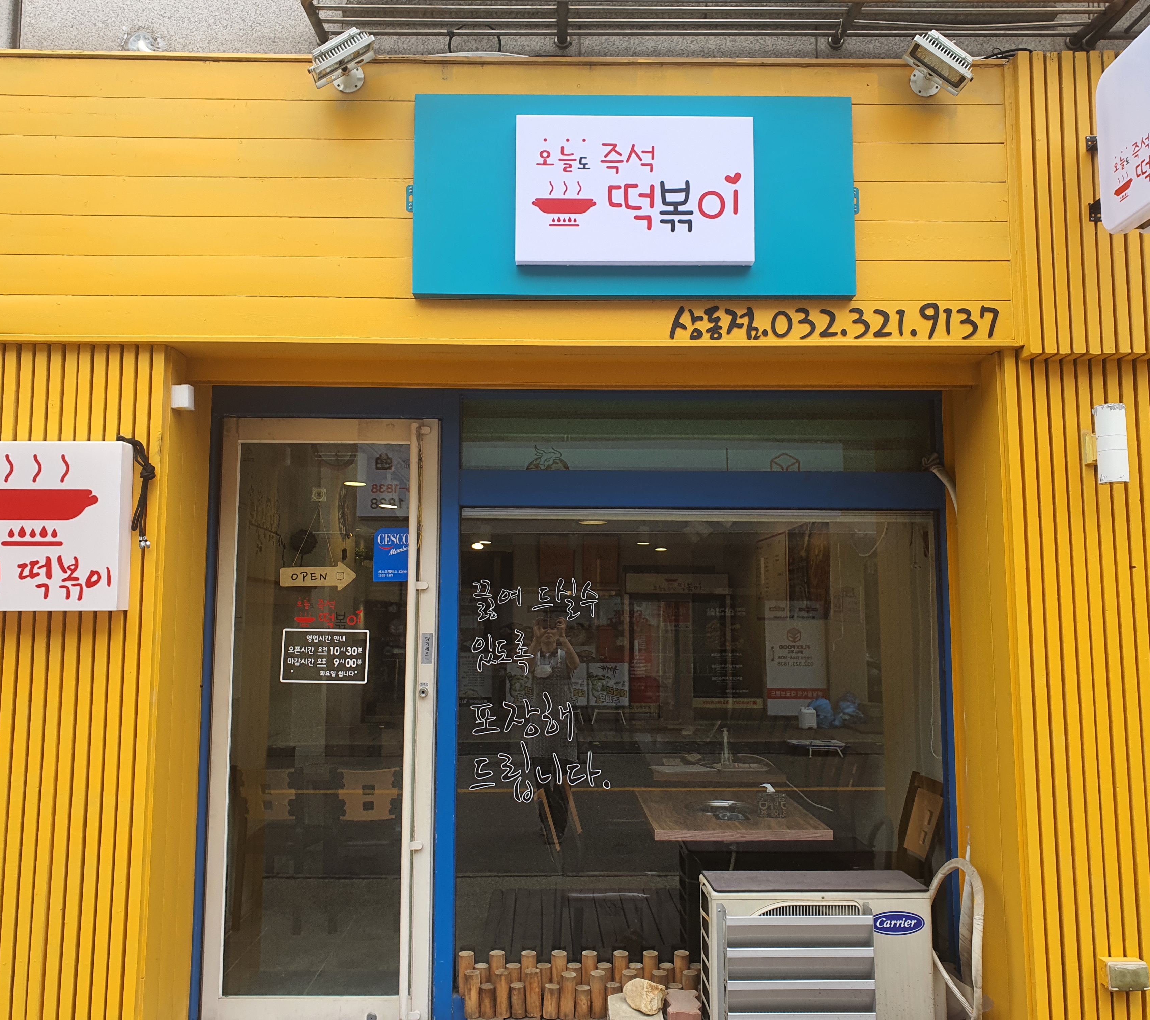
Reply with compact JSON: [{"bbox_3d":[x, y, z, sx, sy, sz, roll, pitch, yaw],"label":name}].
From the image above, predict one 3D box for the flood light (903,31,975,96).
[{"bbox_3d":[1.124,-1.374,3.171,0.213,0.089,0.174,37,-8,3],"label":"flood light"}]

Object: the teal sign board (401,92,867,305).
[{"bbox_3d":[0.186,-0.977,3.168,1.361,0.640,0.084,0,-6,-1],"label":"teal sign board"}]

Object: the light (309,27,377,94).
[{"bbox_3d":[-0.709,-1.371,3.138,0.213,0.089,0.174,-30,-5,-4],"label":"light"}]

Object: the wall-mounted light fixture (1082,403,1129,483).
[{"bbox_3d":[1.638,-0.199,3.147,0.096,0.233,0.149,0,-6,-1],"label":"wall-mounted light fixture"}]

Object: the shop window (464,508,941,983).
[{"bbox_3d":[0.446,0.820,3.630,1.721,1.647,0.069,0,-6,-1],"label":"shop window"}]

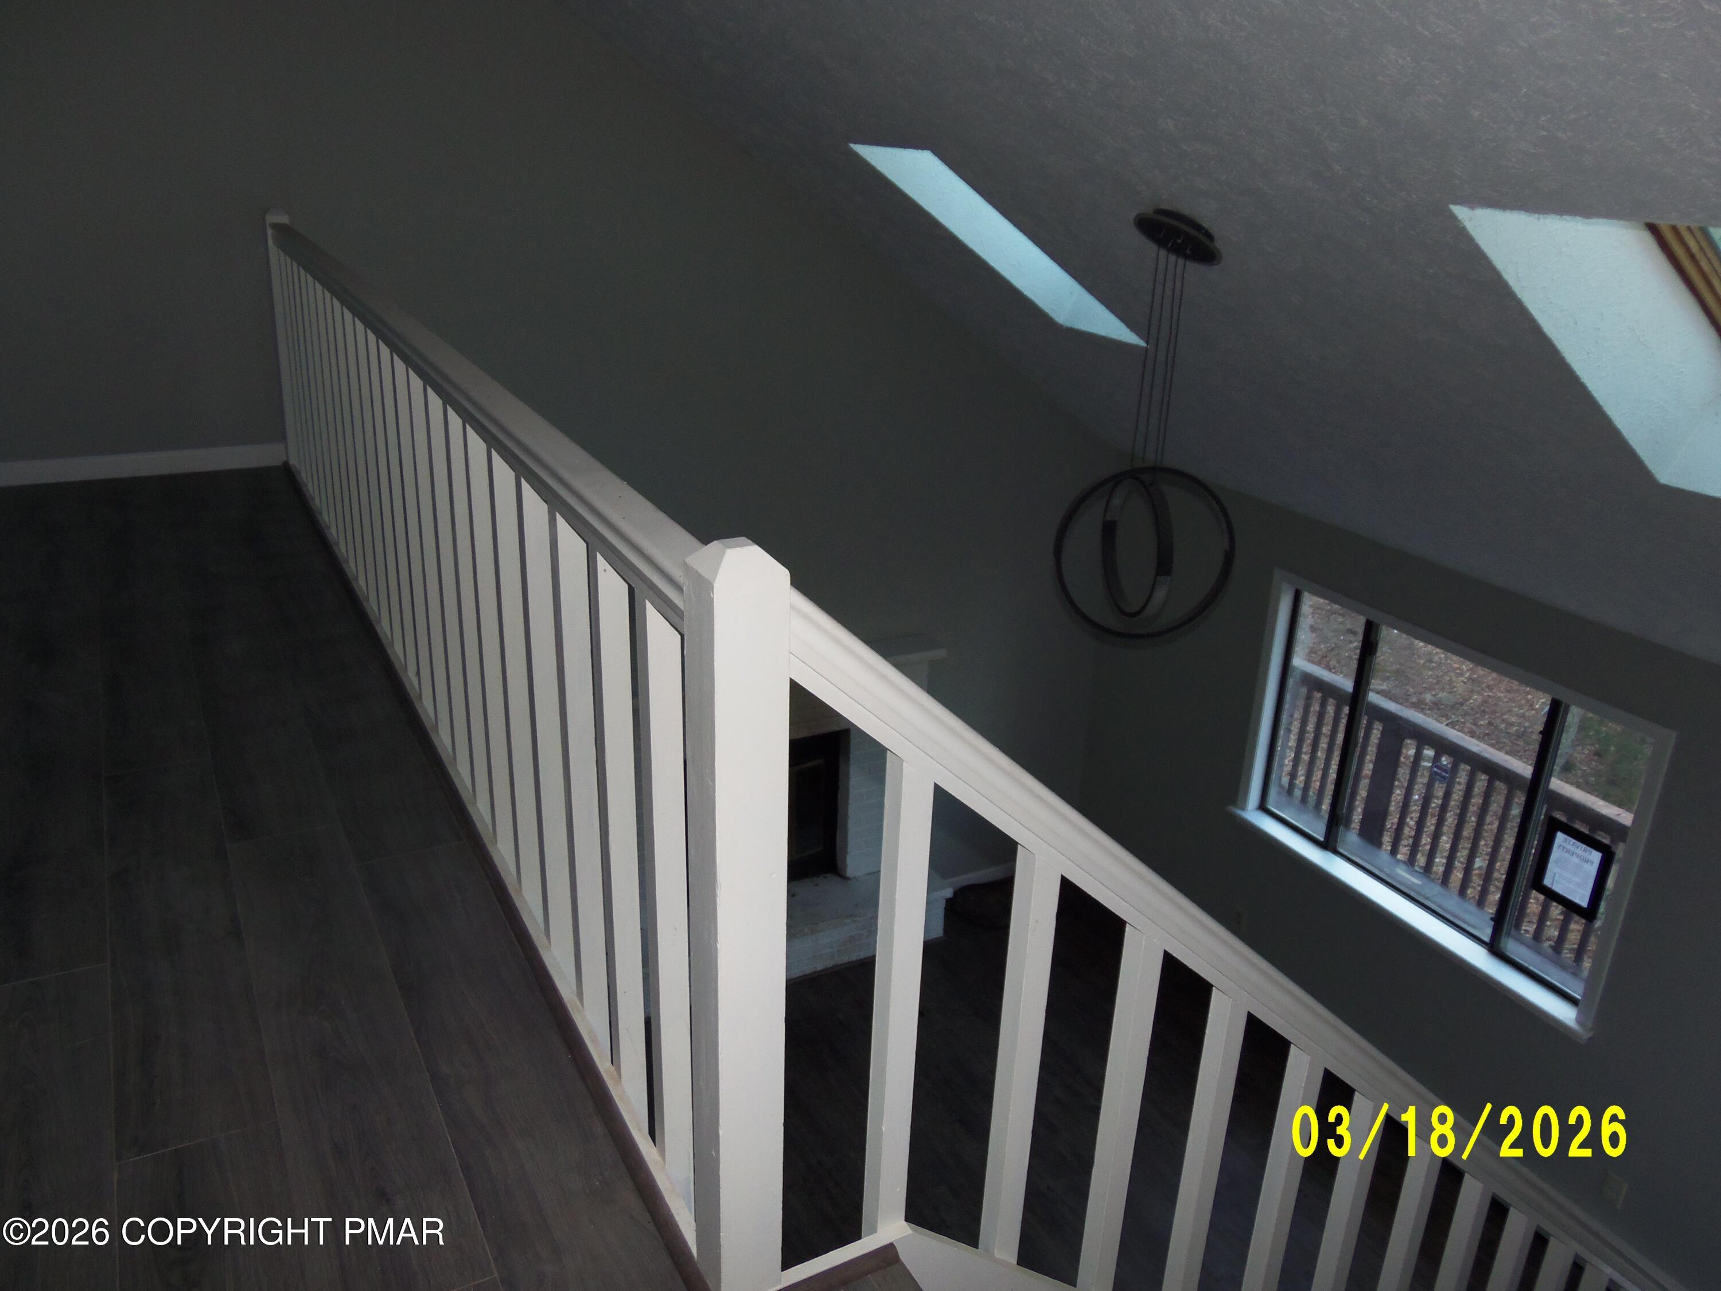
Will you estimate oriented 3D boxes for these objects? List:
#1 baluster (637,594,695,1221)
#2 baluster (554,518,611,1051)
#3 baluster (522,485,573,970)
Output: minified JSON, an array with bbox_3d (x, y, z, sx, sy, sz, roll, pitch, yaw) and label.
[{"bbox_3d":[-0.246,0.365,1.649,0.040,0.920,0.040,-10,25,-27],"label":"baluster"},{"bbox_3d":[-0.416,0.239,1.940,0.040,0.920,0.040,-10,25,-27],"label":"baluster"},{"bbox_3d":[-0.499,0.178,2.081,0.040,0.920,0.040,-10,25,-27],"label":"baluster"}]

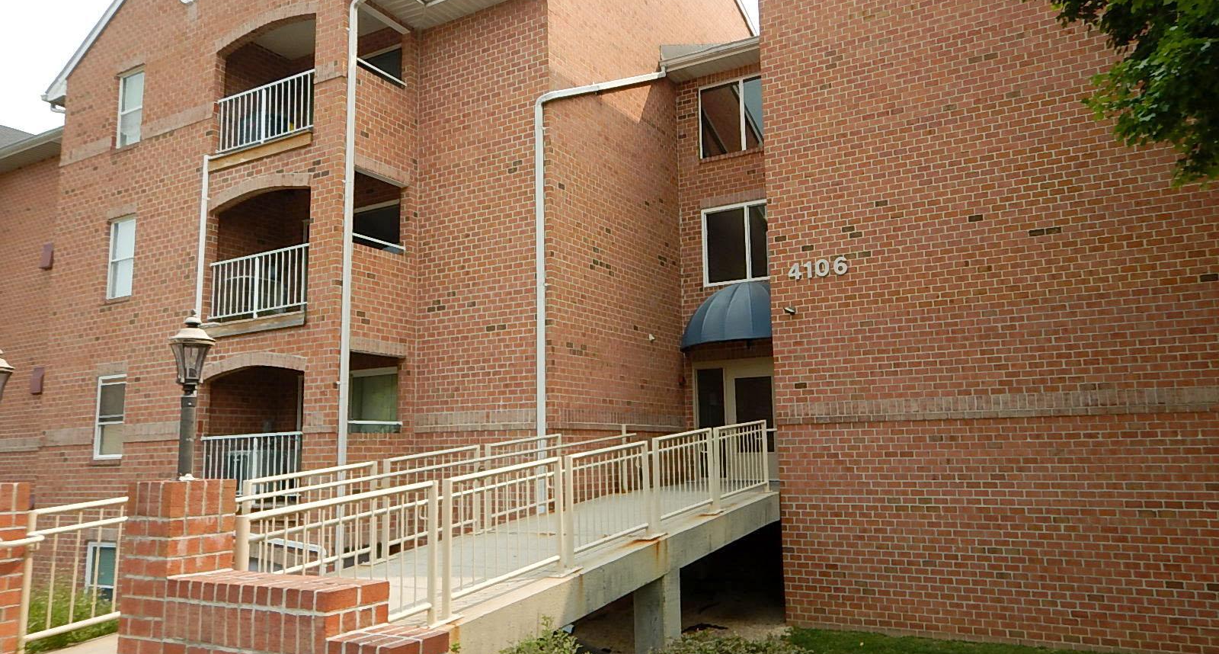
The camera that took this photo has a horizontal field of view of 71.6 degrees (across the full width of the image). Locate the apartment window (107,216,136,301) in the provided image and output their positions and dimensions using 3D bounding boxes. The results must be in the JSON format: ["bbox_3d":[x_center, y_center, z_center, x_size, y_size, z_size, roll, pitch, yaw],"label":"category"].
[{"bbox_3d":[-8.818,-1.227,15.322,0.780,1.450,0.120,-6,-10,29],"label":"apartment window"}]

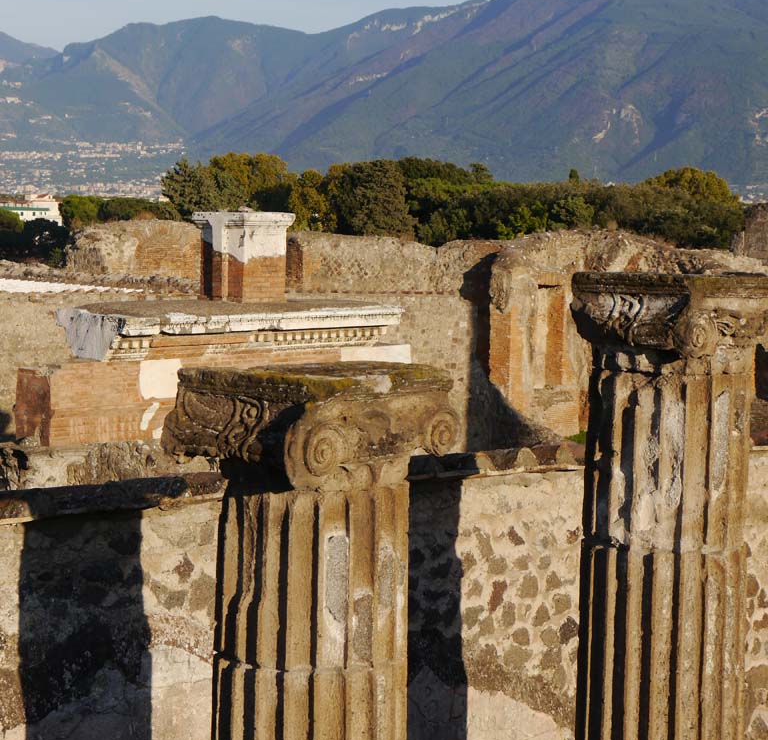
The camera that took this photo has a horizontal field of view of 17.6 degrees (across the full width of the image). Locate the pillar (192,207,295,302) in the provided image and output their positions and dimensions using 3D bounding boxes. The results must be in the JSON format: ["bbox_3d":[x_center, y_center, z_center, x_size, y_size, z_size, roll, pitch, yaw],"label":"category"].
[{"bbox_3d":[-1.339,-1.107,24.000,0.651,0.872,0.749,-3,5,-42],"label":"pillar"}]

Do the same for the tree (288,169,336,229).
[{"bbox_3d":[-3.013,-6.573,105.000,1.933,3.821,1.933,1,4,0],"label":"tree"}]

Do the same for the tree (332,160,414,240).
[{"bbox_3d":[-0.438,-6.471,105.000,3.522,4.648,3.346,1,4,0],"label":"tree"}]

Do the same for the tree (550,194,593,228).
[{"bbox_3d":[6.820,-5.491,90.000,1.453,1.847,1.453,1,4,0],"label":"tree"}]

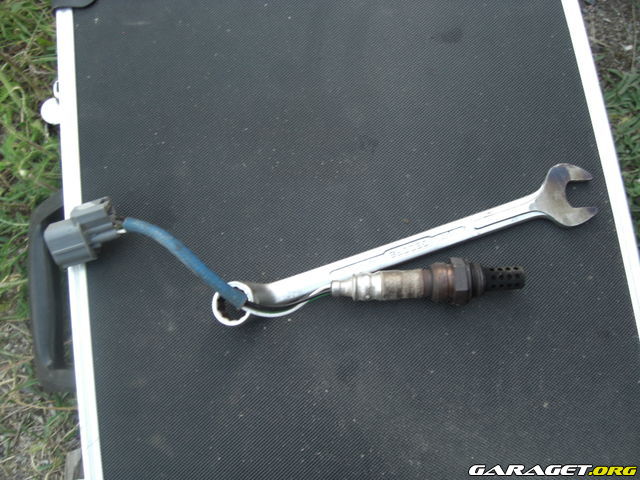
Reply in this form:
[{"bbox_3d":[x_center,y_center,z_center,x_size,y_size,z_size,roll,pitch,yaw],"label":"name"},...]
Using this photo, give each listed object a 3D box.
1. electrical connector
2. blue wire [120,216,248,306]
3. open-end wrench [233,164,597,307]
[{"bbox_3d":[-0.129,-0.004,0.382,0.037,0.020,0.028,-19,79,-3],"label":"electrical connector"},{"bbox_3d":[-0.071,0.009,0.376,0.080,0.013,0.015,33,81,7],"label":"blue wire"},{"bbox_3d":[0.049,0.004,0.382,0.219,0.013,0.035,-18,79,-3],"label":"open-end wrench"}]

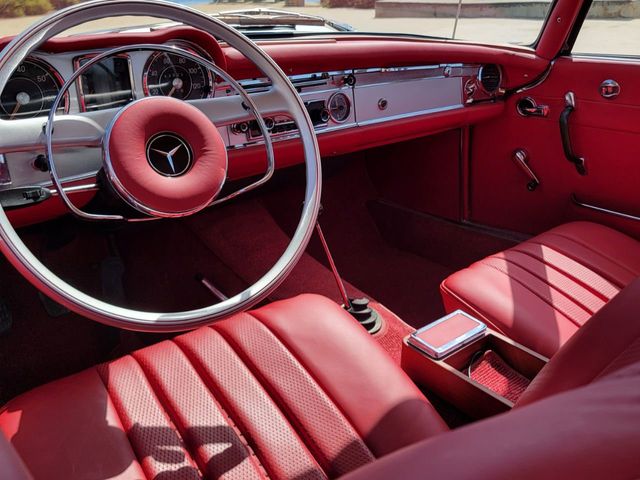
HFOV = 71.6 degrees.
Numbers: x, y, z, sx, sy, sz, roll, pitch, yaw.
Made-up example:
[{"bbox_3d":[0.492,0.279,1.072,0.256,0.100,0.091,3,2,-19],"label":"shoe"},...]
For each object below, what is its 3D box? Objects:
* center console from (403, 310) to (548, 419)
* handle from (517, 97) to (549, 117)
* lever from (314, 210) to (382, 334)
[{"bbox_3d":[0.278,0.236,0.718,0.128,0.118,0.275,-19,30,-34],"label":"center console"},{"bbox_3d":[0.575,-0.357,1.199,0.043,0.050,0.098,-19,30,-34],"label":"handle"},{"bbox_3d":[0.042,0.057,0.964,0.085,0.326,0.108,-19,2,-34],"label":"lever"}]

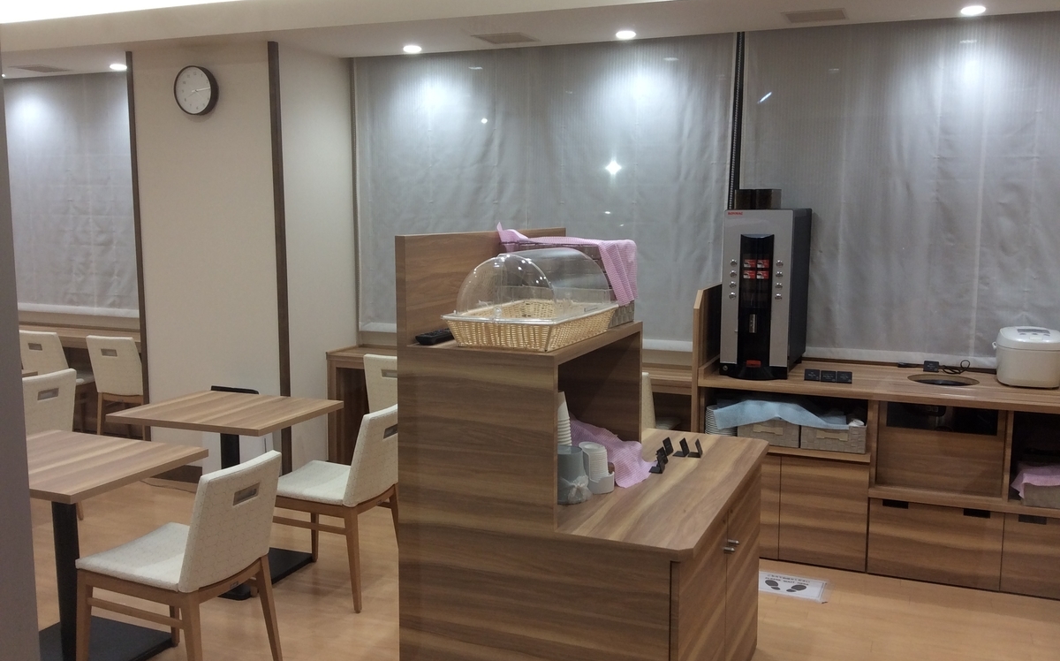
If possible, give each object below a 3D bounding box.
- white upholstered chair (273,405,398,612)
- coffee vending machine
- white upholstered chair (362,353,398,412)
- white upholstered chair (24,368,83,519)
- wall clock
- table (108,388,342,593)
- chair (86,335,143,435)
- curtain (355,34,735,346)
[{"bbox_3d":[-0.780,0.673,3.961,0.540,0.765,0.440,3,8,22],"label":"white upholstered chair"},{"bbox_3d":[1.099,-0.192,4.575,0.300,0.745,0.570,3,8,22],"label":"coffee vending machine"},{"bbox_3d":[-0.632,0.493,5.389,0.440,0.765,0.540,3,8,22],"label":"white upholstered chair"},{"bbox_3d":[-2.491,0.572,4.717,0.540,0.765,0.440,3,8,22],"label":"white upholstered chair"},{"bbox_3d":[-1.762,-1.262,5.170,0.252,0.252,0.056,3,8,22],"label":"wall clock"},{"bbox_3d":[-1.248,0.678,4.120,0.700,0.713,0.600,3,8,22],"label":"table"},{"bbox_3d":[-2.458,0.394,6.123,0.440,0.765,0.540,2,8,17],"label":"chair"},{"bbox_3d":[-0.002,-0.728,5.315,2.160,1.600,0.050,3,8,22],"label":"curtain"}]

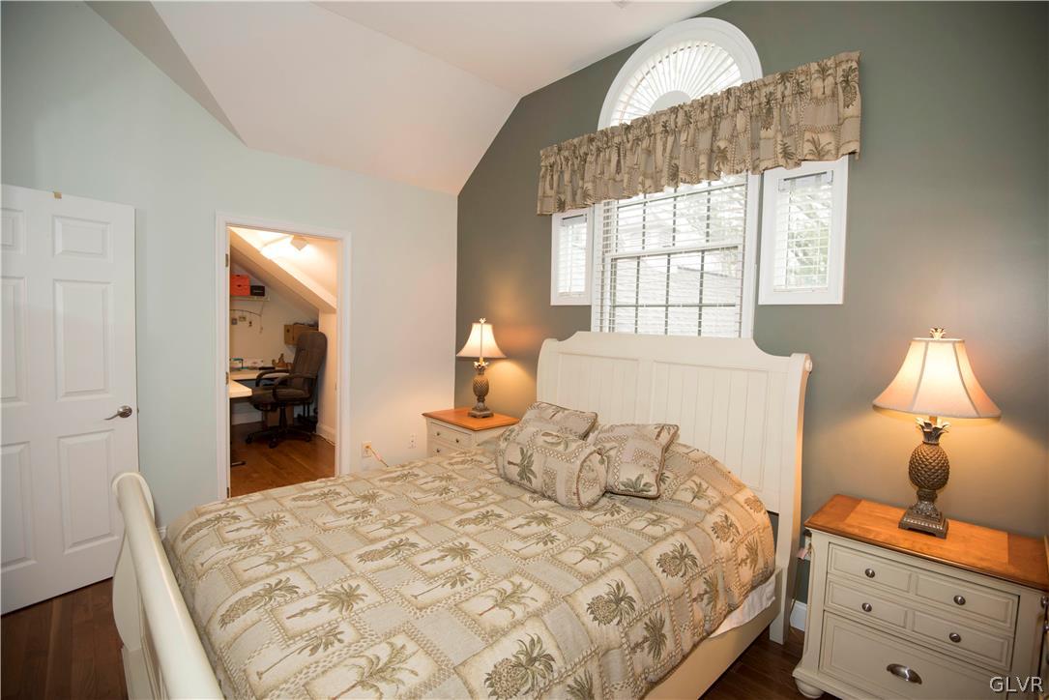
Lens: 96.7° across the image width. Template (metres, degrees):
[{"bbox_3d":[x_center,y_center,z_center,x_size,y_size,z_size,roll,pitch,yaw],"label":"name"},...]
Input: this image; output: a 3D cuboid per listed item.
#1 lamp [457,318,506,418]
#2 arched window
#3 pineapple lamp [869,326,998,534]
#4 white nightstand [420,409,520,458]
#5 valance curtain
[{"bbox_3d":[-0.351,0.143,3.720,0.390,0.775,0.390,1,3,0],"label":"lamp"},{"bbox_3d":[0.848,-0.865,2.765,1.020,2.040,0.100,5,5,43],"label":"arched window"},{"bbox_3d":[1.587,0.312,1.822,0.390,0.790,0.390,5,5,43],"label":"pineapple lamp"},{"bbox_3d":[-0.450,0.880,3.751,0.700,0.680,0.470,5,5,43],"label":"white nightstand"},{"bbox_3d":[0.813,-1.139,2.719,1.880,0.480,0.100,5,5,43],"label":"valance curtain"}]

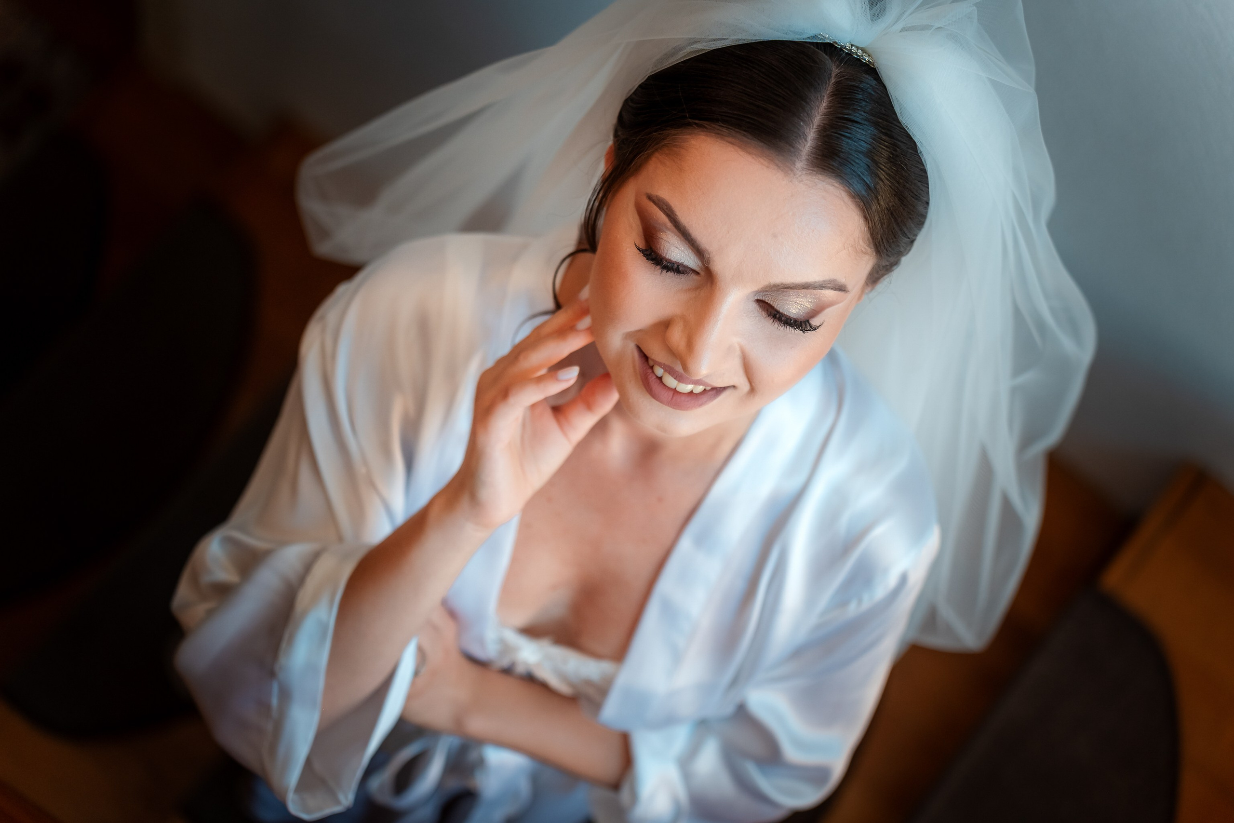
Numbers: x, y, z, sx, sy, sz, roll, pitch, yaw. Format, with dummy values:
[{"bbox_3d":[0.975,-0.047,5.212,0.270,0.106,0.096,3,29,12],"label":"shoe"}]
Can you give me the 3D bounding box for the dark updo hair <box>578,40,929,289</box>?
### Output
[{"bbox_3d":[0.078,-0.132,1.417,0.174,0.190,0.200,21,31,-8],"label":"dark updo hair"}]

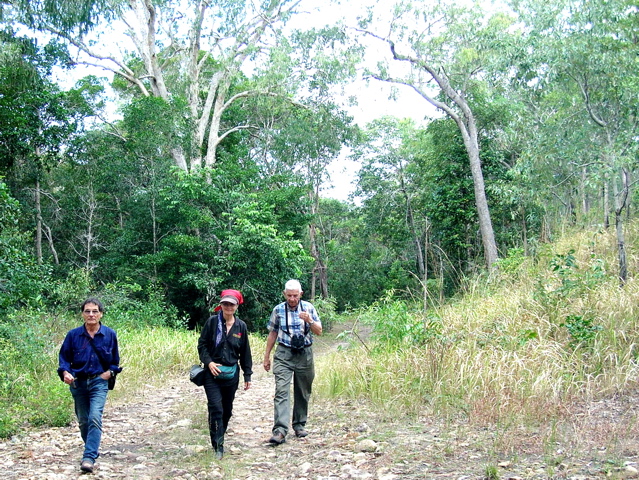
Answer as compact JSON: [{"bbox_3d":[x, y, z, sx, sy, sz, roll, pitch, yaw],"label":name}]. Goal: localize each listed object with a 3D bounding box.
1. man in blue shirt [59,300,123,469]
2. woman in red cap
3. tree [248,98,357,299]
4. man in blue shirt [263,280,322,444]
[{"bbox_3d":[-2.330,1.440,6.750,0.620,1.700,0.520,1,-4,-9],"label":"man in blue shirt"},{"bbox_3d":[-0.985,1.350,6.900,0.580,1.680,0.500,0,-4,0],"label":"woman in red cap"},{"bbox_3d":[-0.540,-1.150,21.500,3.400,6.600,3.200,0,-4,0],"label":"tree"},{"bbox_3d":[-0.295,1.300,7.300,0.620,1.740,0.500,0,-4,2],"label":"man in blue shirt"}]

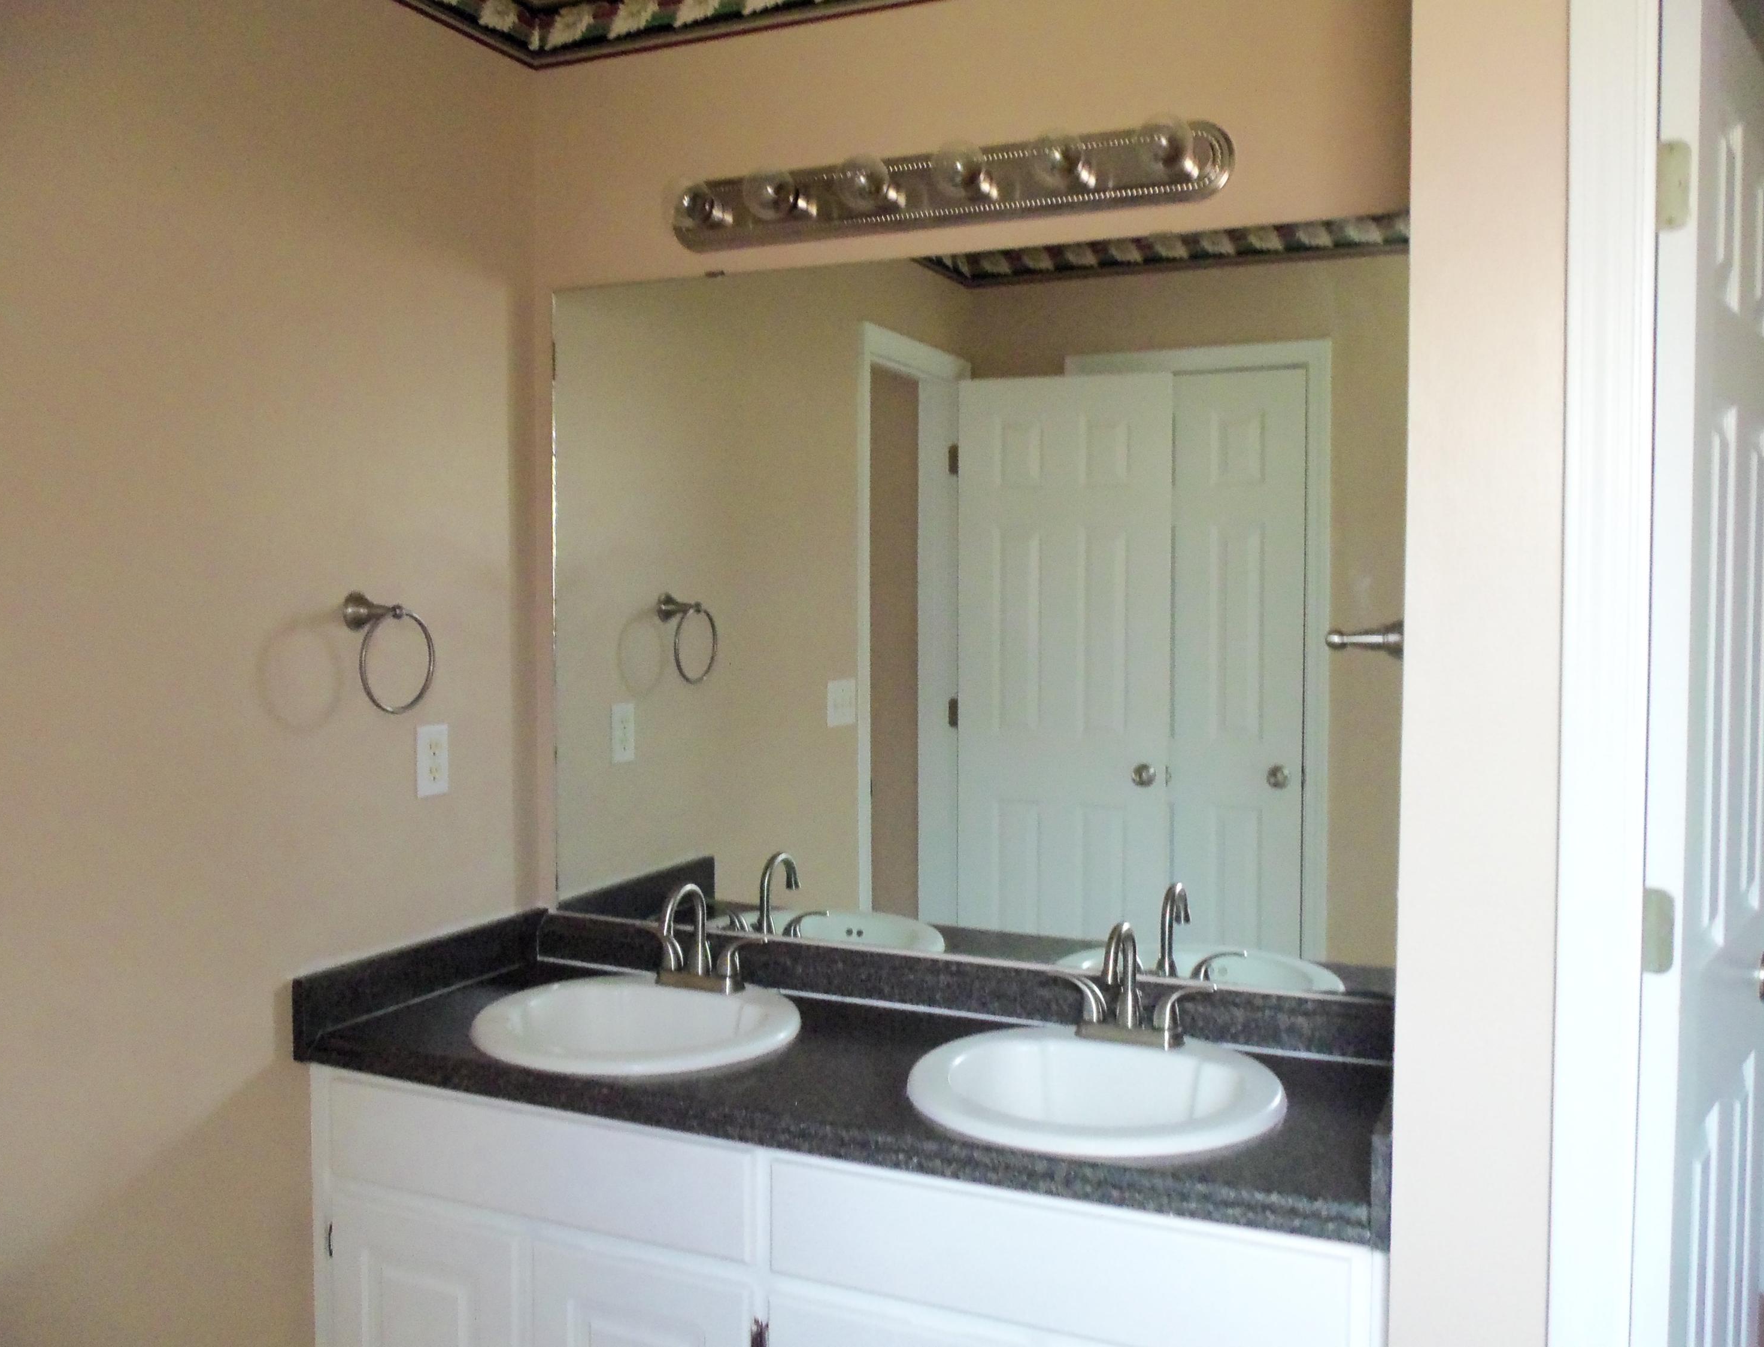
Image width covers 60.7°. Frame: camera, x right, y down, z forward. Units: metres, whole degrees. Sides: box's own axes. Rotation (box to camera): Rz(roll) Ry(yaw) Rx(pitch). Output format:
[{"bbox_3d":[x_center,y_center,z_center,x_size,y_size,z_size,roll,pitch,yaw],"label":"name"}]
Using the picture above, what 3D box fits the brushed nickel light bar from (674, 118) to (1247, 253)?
[{"bbox_3d":[0.053,-0.744,2.261,0.920,0.116,0.140,1,3,24],"label":"brushed nickel light bar"}]

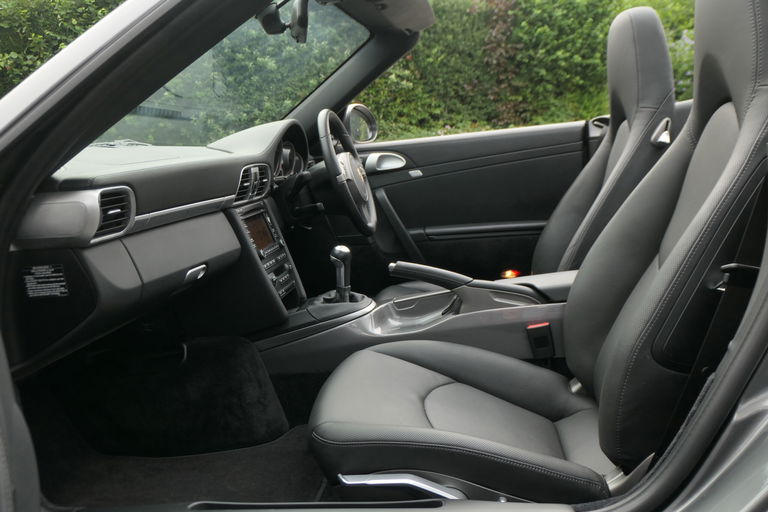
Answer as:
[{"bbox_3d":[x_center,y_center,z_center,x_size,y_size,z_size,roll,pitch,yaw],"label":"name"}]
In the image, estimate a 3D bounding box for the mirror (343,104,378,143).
[{"bbox_3d":[-0.113,-0.470,2.291,0.130,0.136,0.200,2,13,25],"label":"mirror"}]

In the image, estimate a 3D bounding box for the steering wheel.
[{"bbox_3d":[-0.102,-0.231,1.795,0.100,0.370,0.370,-19,9,12],"label":"steering wheel"}]

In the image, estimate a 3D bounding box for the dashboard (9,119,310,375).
[{"bbox_3d":[-0.377,-0.097,1.491,0.370,0.430,1.360,-2,12,8],"label":"dashboard"}]

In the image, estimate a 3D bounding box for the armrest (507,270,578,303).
[{"bbox_3d":[0.393,0.067,1.421,0.270,0.065,0.140,-2,12,8],"label":"armrest"}]

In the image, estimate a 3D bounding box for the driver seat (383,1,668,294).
[{"bbox_3d":[0.374,-0.194,1.748,0.840,0.880,0.530,-2,12,8],"label":"driver seat"}]

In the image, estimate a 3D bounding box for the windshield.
[{"bbox_3d":[-0.377,-0.375,1.429,0.620,0.130,1.240,-36,5,14],"label":"windshield"}]

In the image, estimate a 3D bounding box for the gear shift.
[{"bbox_3d":[-0.094,0.035,1.481,0.052,0.130,0.046,-2,12,8],"label":"gear shift"}]

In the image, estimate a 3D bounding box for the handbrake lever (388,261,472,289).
[{"bbox_3d":[0.116,0.046,1.475,0.200,0.050,0.040,9,13,6],"label":"handbrake lever"}]

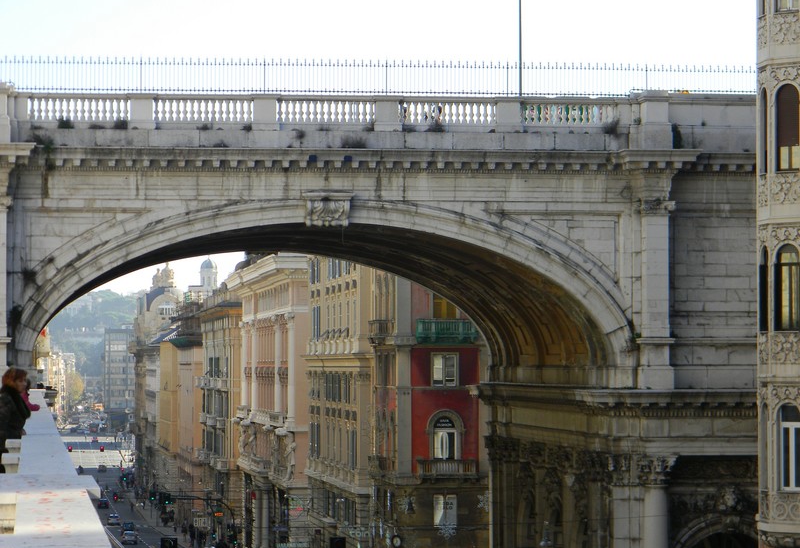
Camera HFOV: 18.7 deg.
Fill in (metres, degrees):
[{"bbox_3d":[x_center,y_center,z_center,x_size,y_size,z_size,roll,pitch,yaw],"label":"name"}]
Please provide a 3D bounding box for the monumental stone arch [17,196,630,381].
[{"bbox_3d":[-3.873,0.879,93.415,21.100,6.400,20.000,0,-2,-7],"label":"monumental stone arch"}]

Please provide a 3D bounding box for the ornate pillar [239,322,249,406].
[{"bbox_3d":[-14.769,8.729,229.000,0.850,8.300,0.850,0,-2,-9],"label":"ornate pillar"}]

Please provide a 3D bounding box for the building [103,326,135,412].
[{"bbox_3d":[-87.118,31.671,772.902,15.000,29.000,16.000,0,-2,-9],"label":"building"}]

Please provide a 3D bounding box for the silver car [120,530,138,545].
[{"bbox_3d":[-30.710,30.004,276.000,1.760,1.480,4.200,0,-4,-9],"label":"silver car"}]

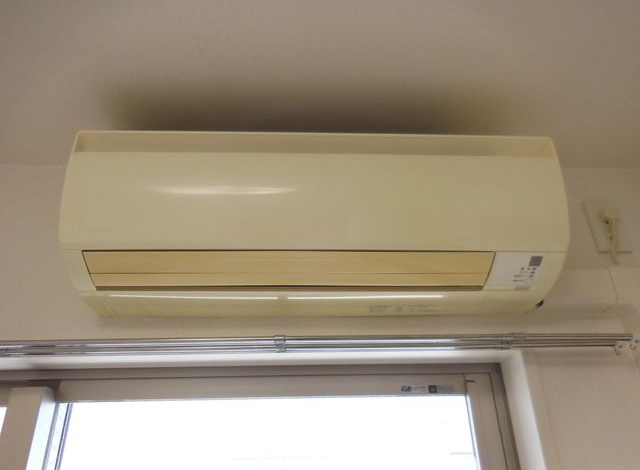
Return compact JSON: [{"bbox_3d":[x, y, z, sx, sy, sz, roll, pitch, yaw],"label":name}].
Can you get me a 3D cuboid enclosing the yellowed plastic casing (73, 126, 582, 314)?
[{"bbox_3d":[-0.001,-0.014,0.819,0.795,0.254,0.219,0,-27,-3],"label":"yellowed plastic casing"}]

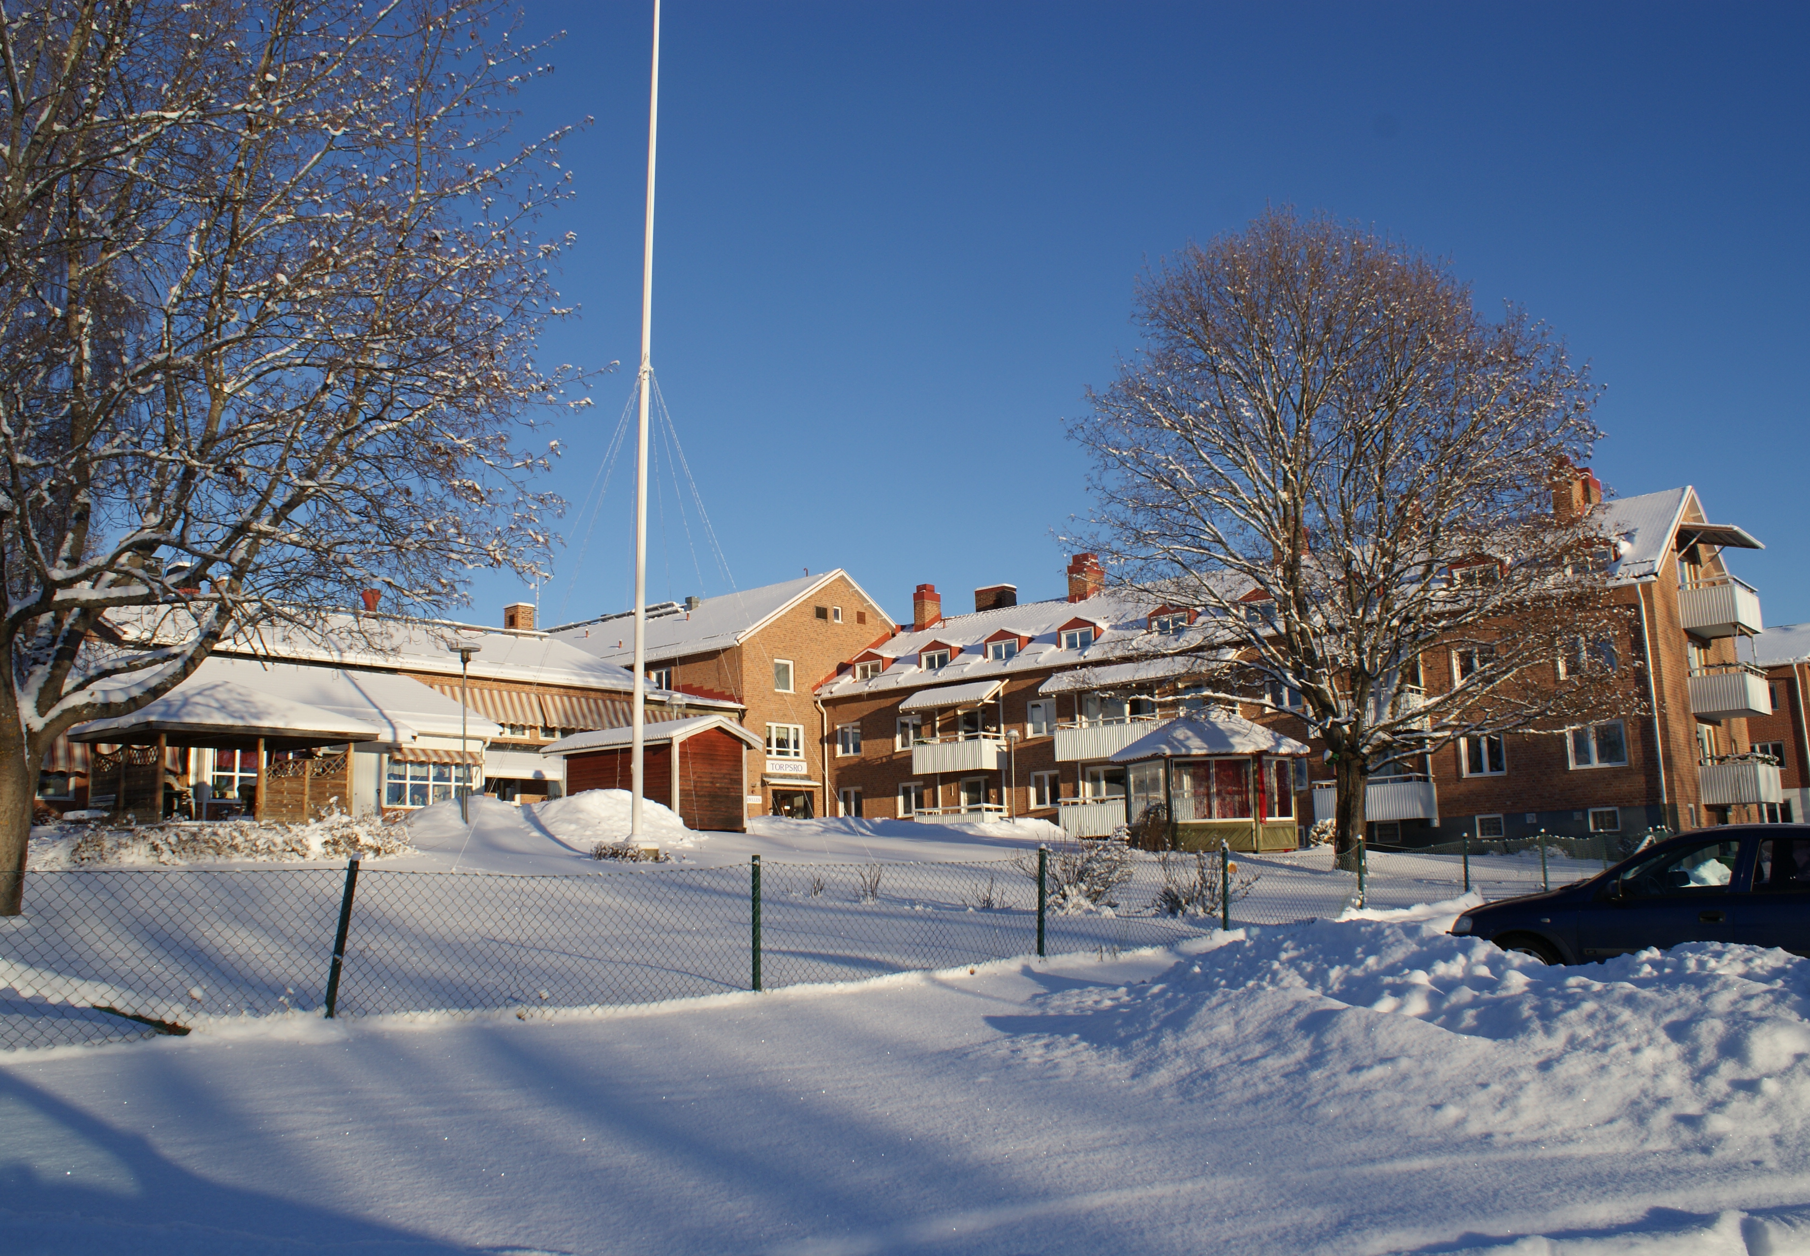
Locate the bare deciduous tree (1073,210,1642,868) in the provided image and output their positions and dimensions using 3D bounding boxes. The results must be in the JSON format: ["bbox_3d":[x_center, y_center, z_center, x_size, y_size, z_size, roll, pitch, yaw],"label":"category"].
[{"bbox_3d":[8.440,-2.005,28.371,11.000,13.500,10.700,-5,-10,17],"label":"bare deciduous tree"}]

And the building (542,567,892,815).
[{"bbox_3d":[-11.621,4.989,72.070,24.300,12.500,13.800,-10,-13,40],"label":"building"}]

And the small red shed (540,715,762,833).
[{"bbox_3d":[-6.122,3.680,33.629,4.700,2.800,3.100,-9,-12,34],"label":"small red shed"}]

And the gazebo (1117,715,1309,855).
[{"bbox_3d":[7.041,3.674,32.746,4.600,3.150,4.200,-4,-10,12],"label":"gazebo"}]

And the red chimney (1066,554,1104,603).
[{"bbox_3d":[7.957,-2.077,61.942,1.150,2.300,1.500,-10,-13,40],"label":"red chimney"}]

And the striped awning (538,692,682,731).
[{"bbox_3d":[-10.999,3.438,54.302,0.650,1.350,6.800,-10,-13,40],"label":"striped awning"}]

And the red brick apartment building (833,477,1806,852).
[{"bbox_3d":[13.290,3.036,55.869,35.600,12.600,13.000,-10,-13,40],"label":"red brick apartment building"}]

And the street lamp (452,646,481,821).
[{"bbox_3d":[-9.343,2.301,30.121,0.680,4.000,0.680,1,-10,-17],"label":"street lamp"}]

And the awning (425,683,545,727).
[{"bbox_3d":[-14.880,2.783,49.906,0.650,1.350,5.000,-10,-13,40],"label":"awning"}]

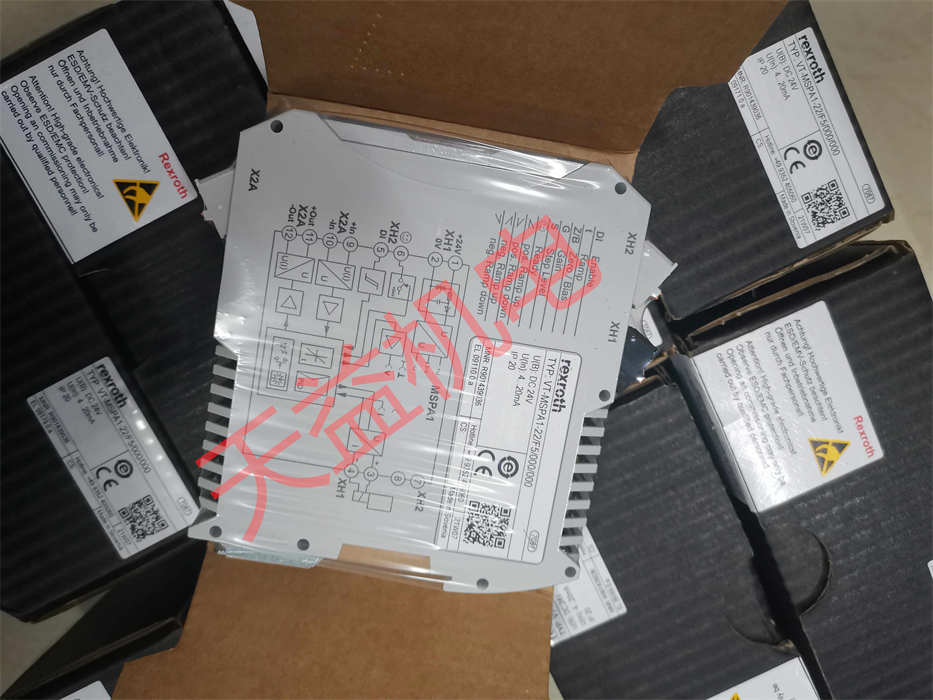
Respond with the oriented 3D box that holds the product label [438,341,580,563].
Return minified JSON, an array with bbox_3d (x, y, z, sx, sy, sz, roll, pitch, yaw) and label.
[{"bbox_3d":[0.011,0.027,0.182,0.029,0.001,0.057,9,96,-2],"label":"product label"}]

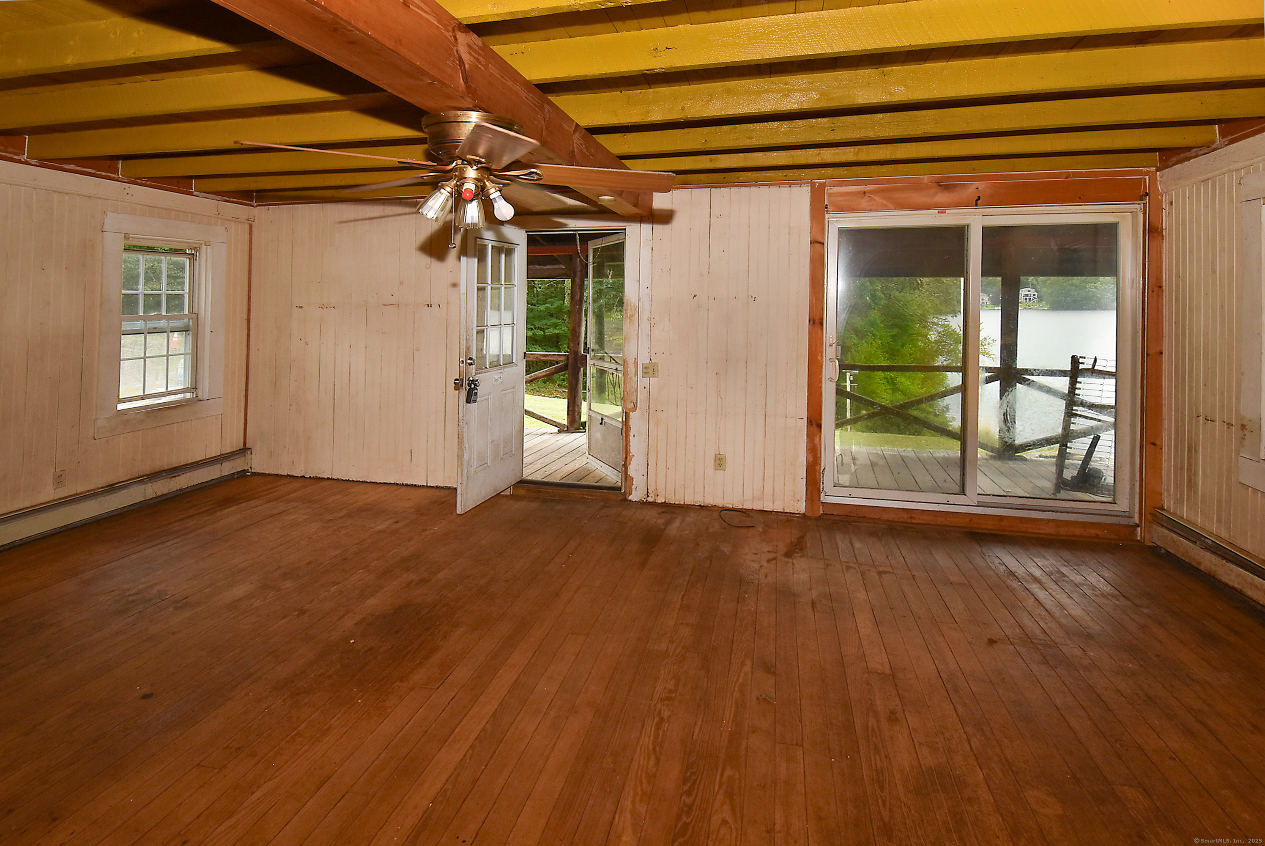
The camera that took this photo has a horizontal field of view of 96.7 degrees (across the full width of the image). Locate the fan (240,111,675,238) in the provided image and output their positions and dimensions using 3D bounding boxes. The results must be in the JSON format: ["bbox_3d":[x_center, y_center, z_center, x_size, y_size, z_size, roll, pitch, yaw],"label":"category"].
[{"bbox_3d":[-0.563,-0.852,1.960,1.340,0.420,1.340,3,7,12],"label":"fan"}]

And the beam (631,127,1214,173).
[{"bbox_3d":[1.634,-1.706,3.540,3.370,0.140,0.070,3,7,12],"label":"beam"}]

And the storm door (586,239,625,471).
[{"bbox_3d":[-0.229,-0.580,4.750,0.045,1.970,0.760,-2,7,-27],"label":"storm door"}]

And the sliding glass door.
[{"bbox_3d":[2.305,-0.417,3.807,1.920,2.050,0.110,3,7,12],"label":"sliding glass door"}]

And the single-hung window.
[{"bbox_3d":[-3.674,-0.769,4.412,0.100,1.250,0.670,3,7,12],"label":"single-hung window"}]

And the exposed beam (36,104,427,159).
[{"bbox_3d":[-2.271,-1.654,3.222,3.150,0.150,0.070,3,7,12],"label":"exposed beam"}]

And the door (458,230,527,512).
[{"bbox_3d":[-1.019,-0.457,4.160,0.050,2.000,0.770,4,7,21],"label":"door"}]

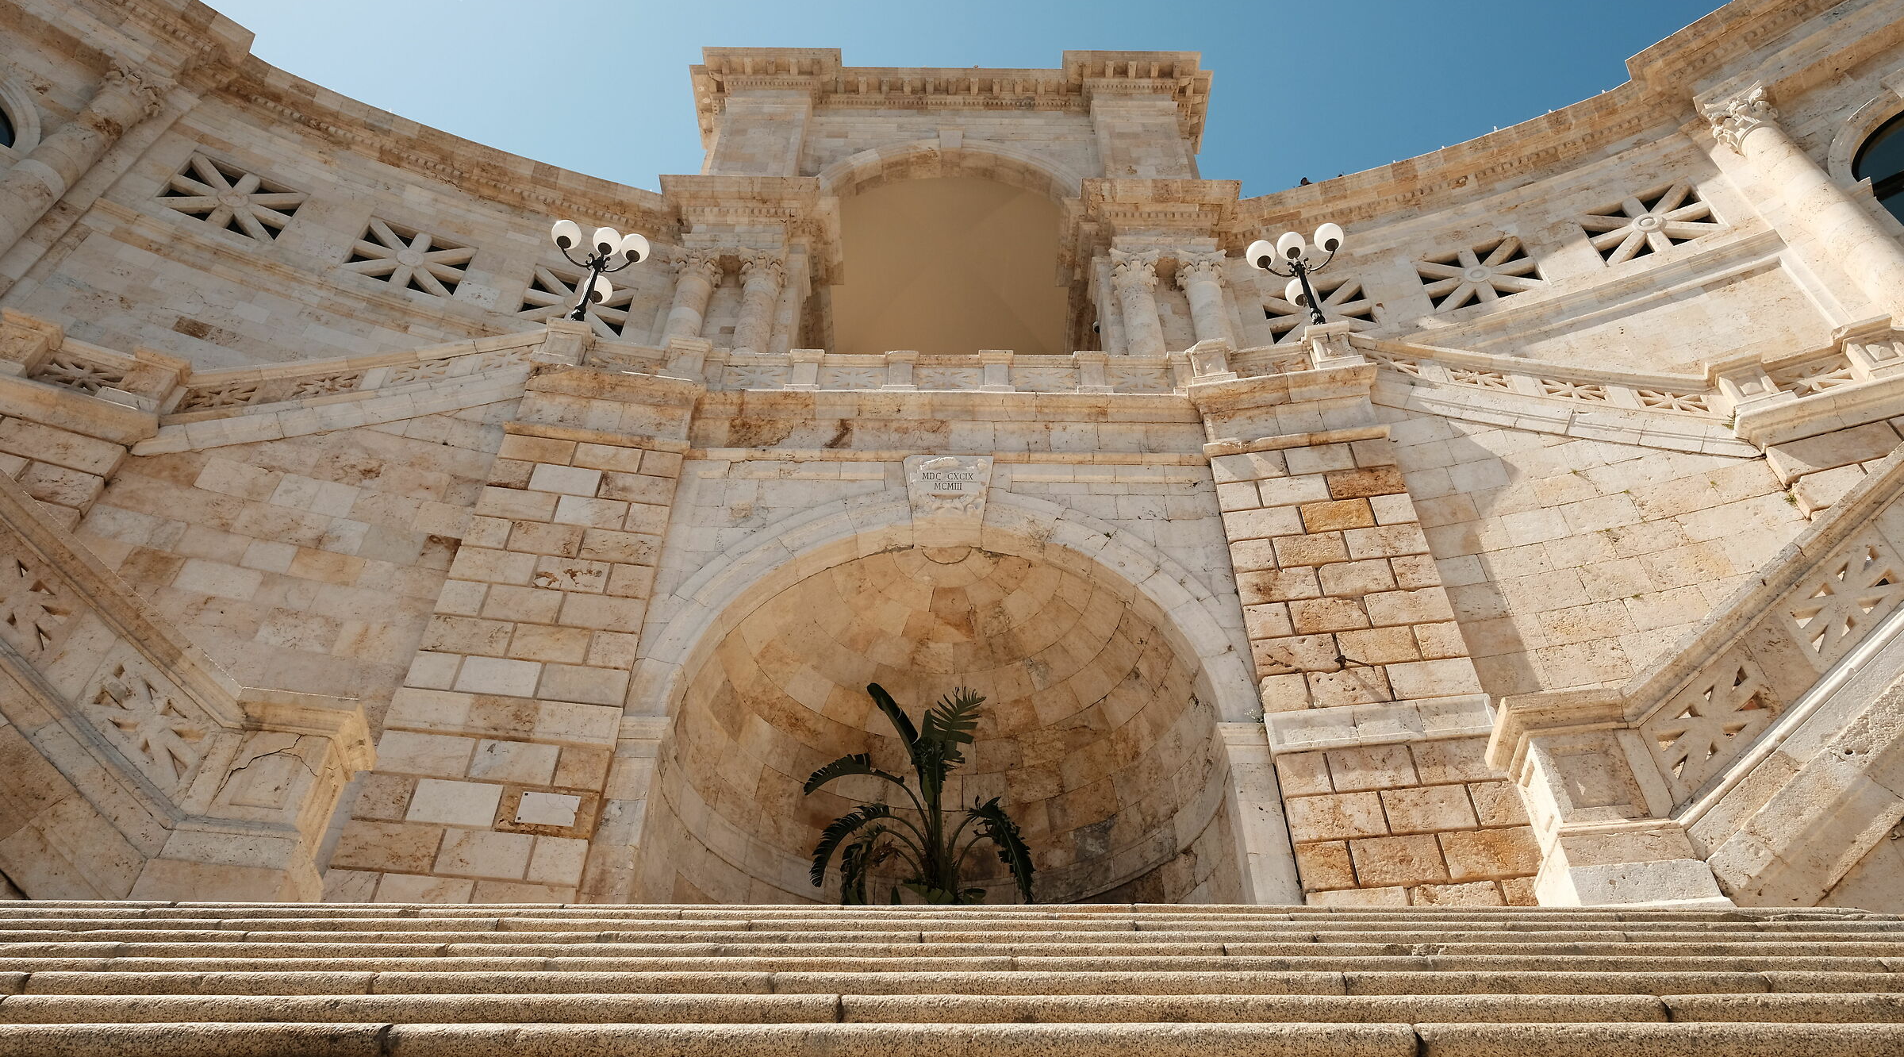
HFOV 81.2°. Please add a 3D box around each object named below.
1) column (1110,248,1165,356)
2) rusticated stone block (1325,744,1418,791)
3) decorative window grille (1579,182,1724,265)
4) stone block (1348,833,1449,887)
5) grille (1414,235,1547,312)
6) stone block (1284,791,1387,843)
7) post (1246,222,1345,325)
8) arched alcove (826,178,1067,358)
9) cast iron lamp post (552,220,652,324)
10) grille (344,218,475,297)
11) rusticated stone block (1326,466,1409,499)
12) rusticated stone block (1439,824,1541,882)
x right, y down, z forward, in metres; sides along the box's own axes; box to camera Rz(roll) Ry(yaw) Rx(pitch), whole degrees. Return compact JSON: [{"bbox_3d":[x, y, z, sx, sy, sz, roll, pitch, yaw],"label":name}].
[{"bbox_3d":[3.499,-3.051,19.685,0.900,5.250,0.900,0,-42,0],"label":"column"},{"bbox_3d":[4.200,2.485,11.123,0.788,0.432,0.300,-6,-43,7],"label":"rusticated stone block"},{"bbox_3d":[12.084,-5.214,19.250,1.809,1.483,0.250,-17,-45,18],"label":"decorative window grille"},{"bbox_3d":[4.201,3.197,10.471,0.797,0.450,0.300,-6,-43,7],"label":"stone block"},{"bbox_3d":[8.755,-4.126,18.436,1.667,1.466,0.250,-13,-44,15],"label":"grille"},{"bbox_3d":[3.689,2.836,10.662,0.865,0.446,0.270,-6,-43,7],"label":"stone block"},{"bbox_3d":[5.188,-3.404,16.273,1.396,2.558,1.264,-6,-43,7],"label":"post"},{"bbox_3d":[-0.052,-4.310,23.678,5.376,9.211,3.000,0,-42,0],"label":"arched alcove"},{"bbox_3d":[-5.287,-3.464,16.296,1.396,2.558,1.264,6,-43,-6],"label":"cast iron lamp post"},{"bbox_3d":[-8.913,-4.364,18.327,1.667,1.466,0.250,15,-44,-16],"label":"grille"},{"bbox_3d":[5.065,-0.454,13.612,0.838,0.427,0.300,-6,-43,7],"label":"rusticated stone block"},{"bbox_3d":[4.941,3.041,10.192,0.860,0.446,0.270,-6,-43,7],"label":"rusticated stone block"}]

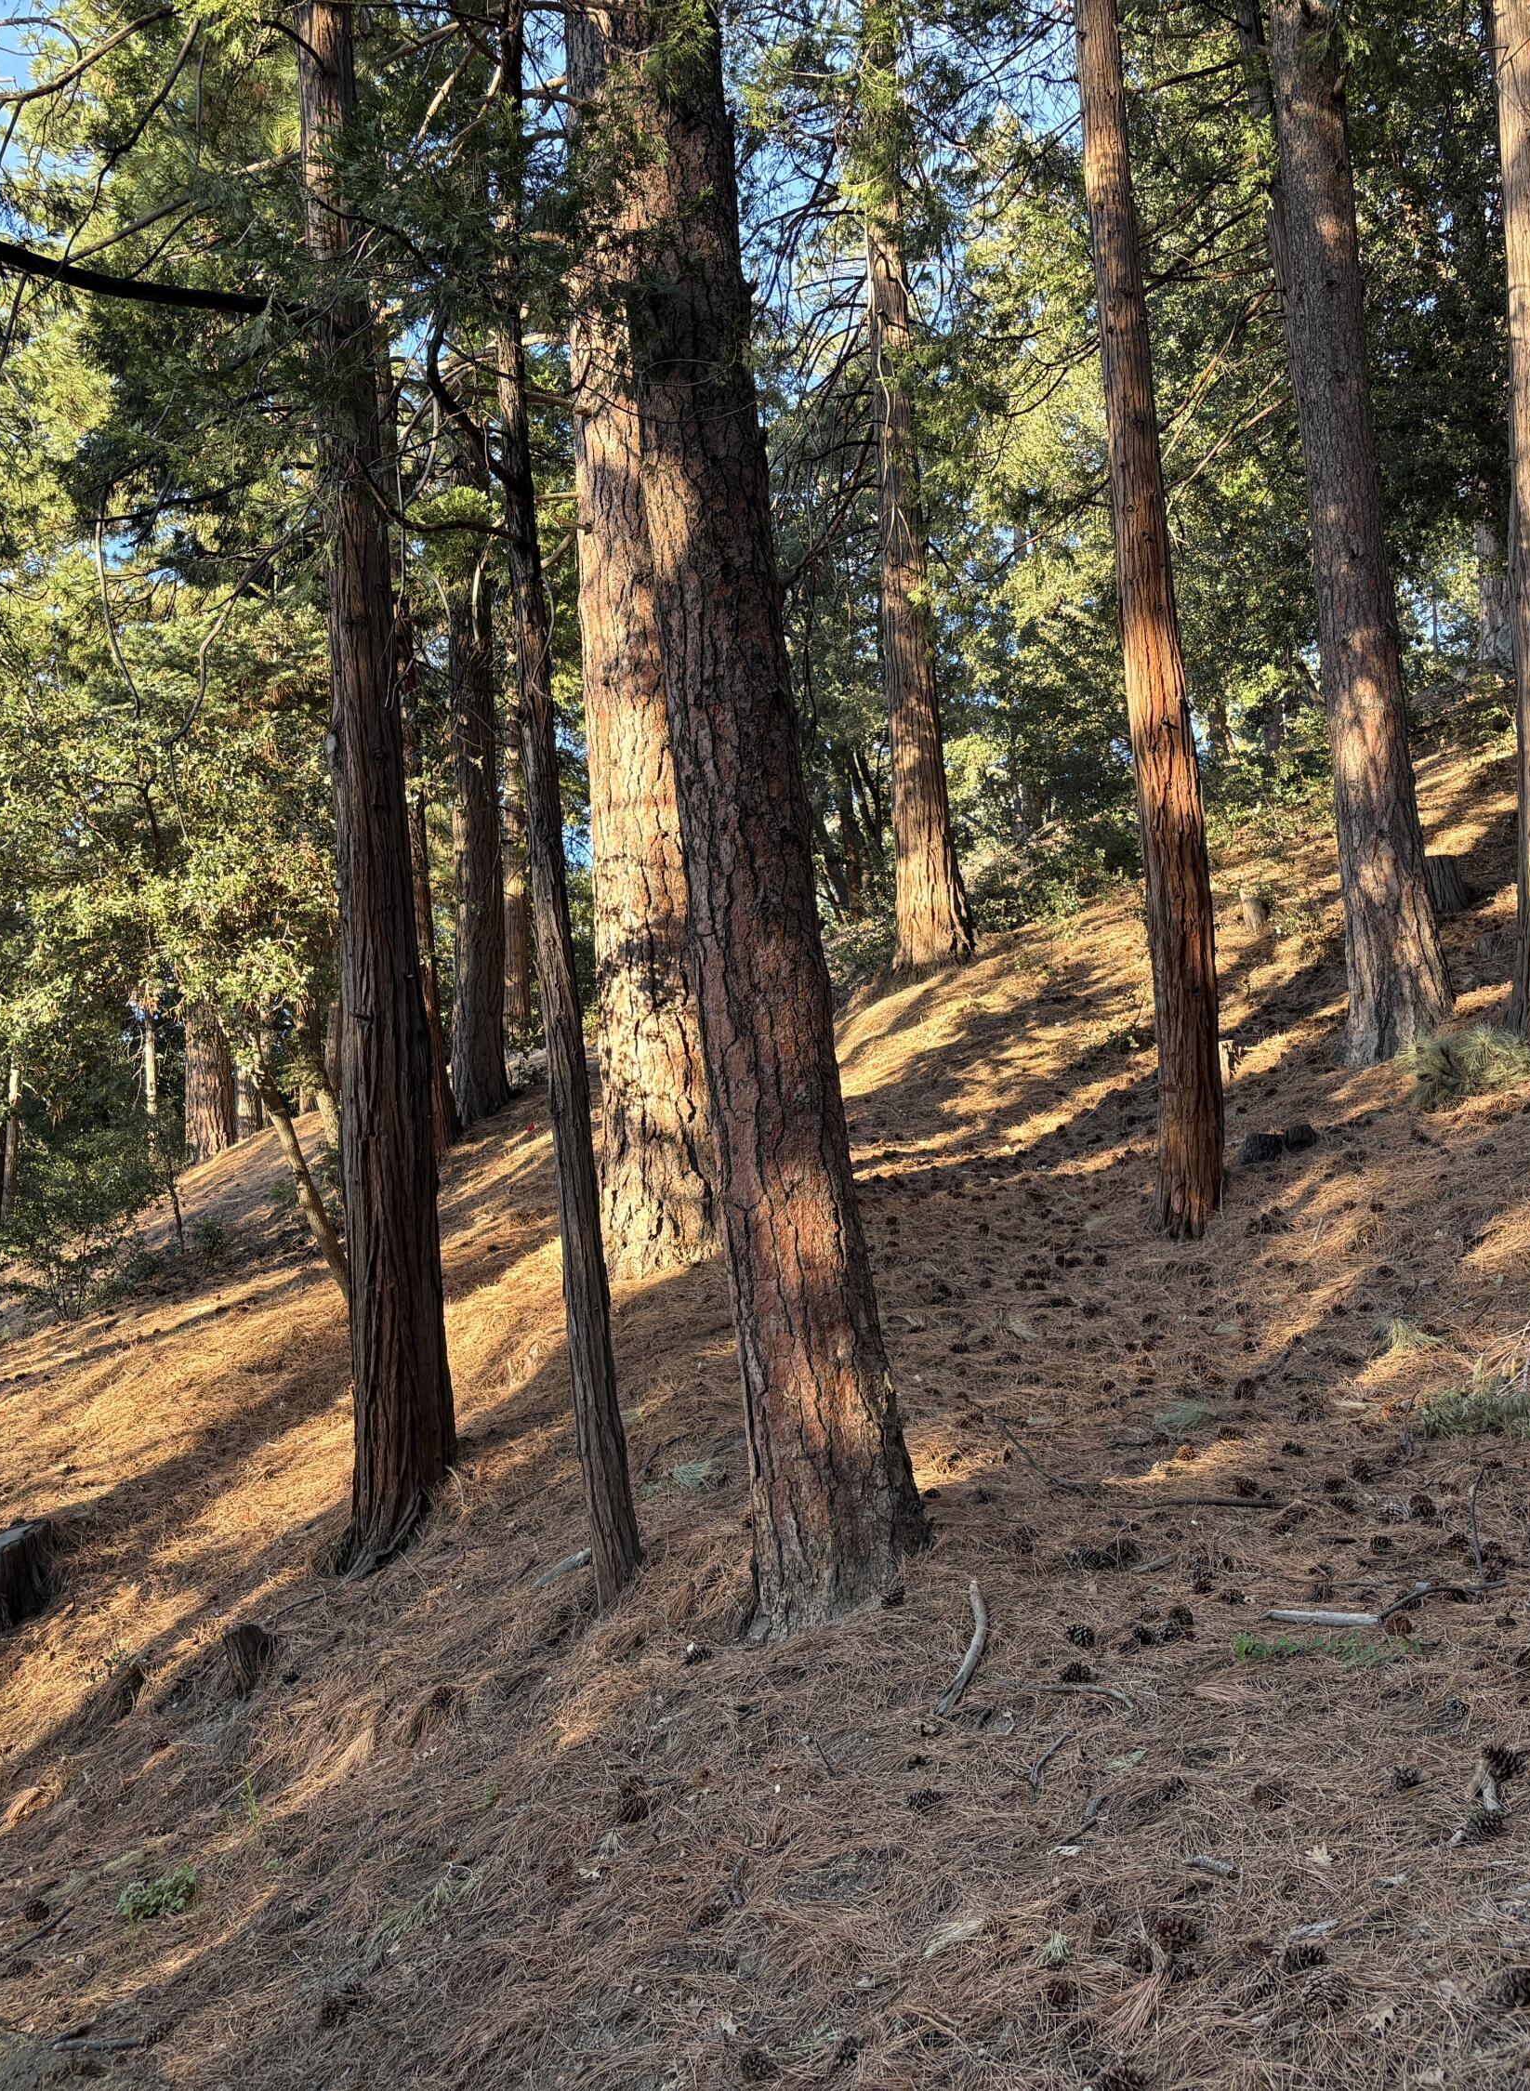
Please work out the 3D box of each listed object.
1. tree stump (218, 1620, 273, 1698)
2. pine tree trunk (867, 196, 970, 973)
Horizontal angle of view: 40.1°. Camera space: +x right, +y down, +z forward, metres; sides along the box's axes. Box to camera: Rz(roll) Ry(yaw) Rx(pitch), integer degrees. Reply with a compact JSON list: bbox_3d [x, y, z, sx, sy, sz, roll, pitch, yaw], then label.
[{"bbox_3d":[-1.836,2.174,7.400,0.180,0.250,0.170,-3,-7,0],"label":"tree stump"},{"bbox_3d":[1.404,-4.337,20.000,0.720,7.300,0.720,-3,-5,0],"label":"pine tree trunk"}]

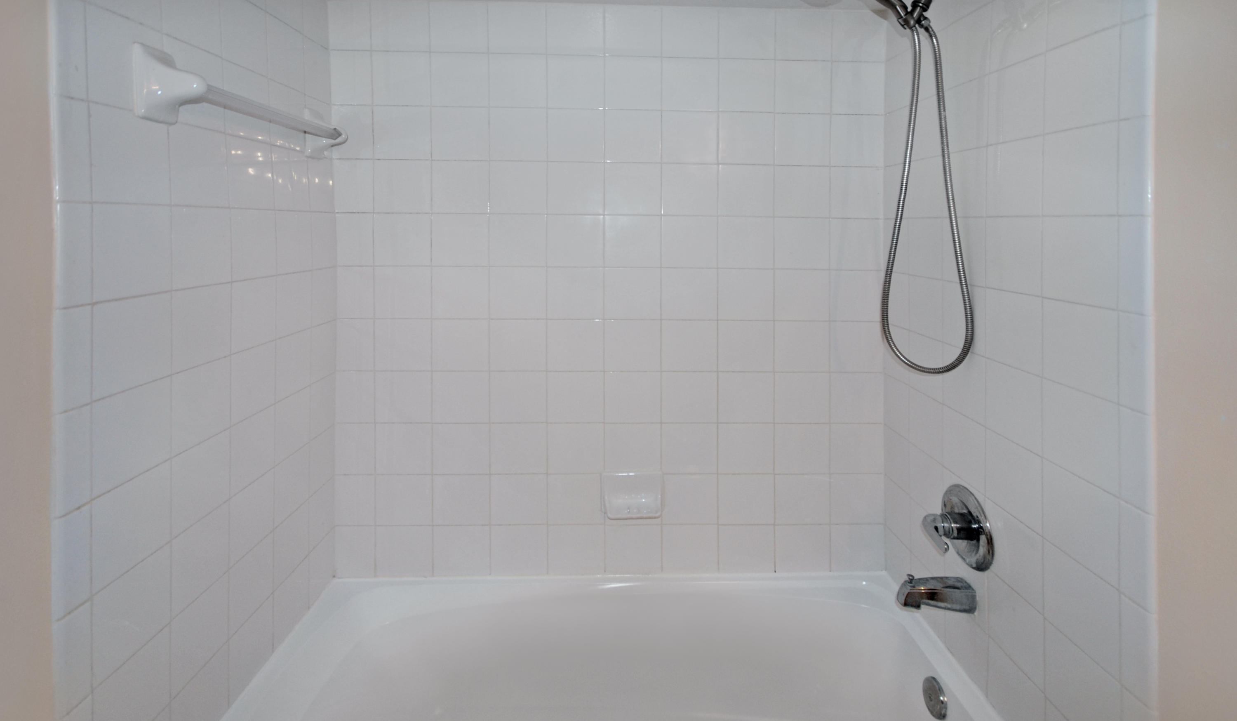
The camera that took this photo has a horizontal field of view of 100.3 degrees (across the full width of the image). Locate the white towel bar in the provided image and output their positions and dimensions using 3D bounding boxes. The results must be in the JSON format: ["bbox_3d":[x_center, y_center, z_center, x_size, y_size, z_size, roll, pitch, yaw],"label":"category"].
[{"bbox_3d":[-0.764,-0.530,1.134,0.089,0.122,0.562,-1,14,-2],"label":"white towel bar"}]

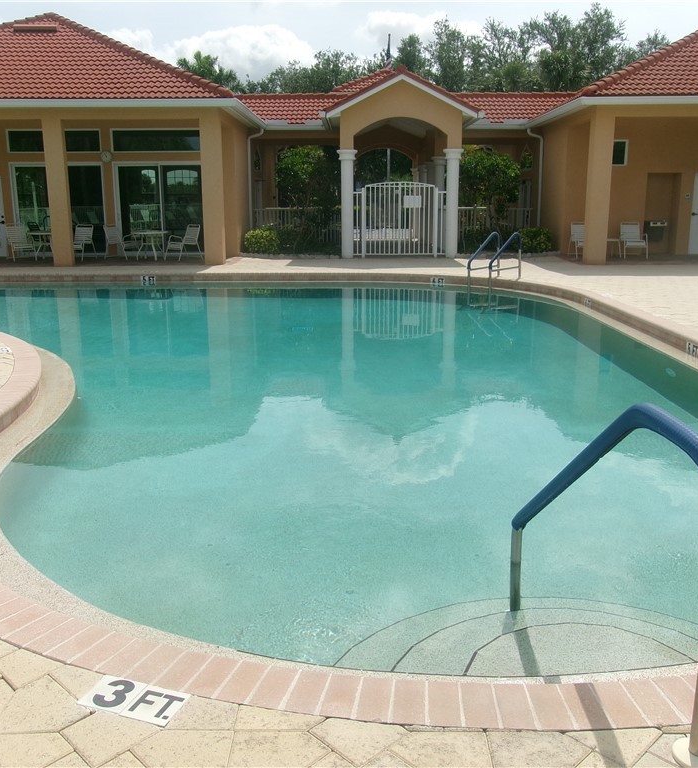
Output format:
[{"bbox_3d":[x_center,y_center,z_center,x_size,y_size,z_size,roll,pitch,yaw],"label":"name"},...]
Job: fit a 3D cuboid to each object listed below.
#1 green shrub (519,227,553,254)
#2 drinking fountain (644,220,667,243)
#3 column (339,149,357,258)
[{"bbox_3d":[4.935,-3.873,21.331,0.920,0.740,0.900,0,13,0],"label":"green shrub"},{"bbox_3d":[8.226,-4.095,21.386,0.480,0.500,0.450,0,13,0],"label":"drinking fountain"},{"bbox_3d":[-0.039,-4.588,20.442,0.500,2.680,0.500,0,13,0],"label":"column"}]

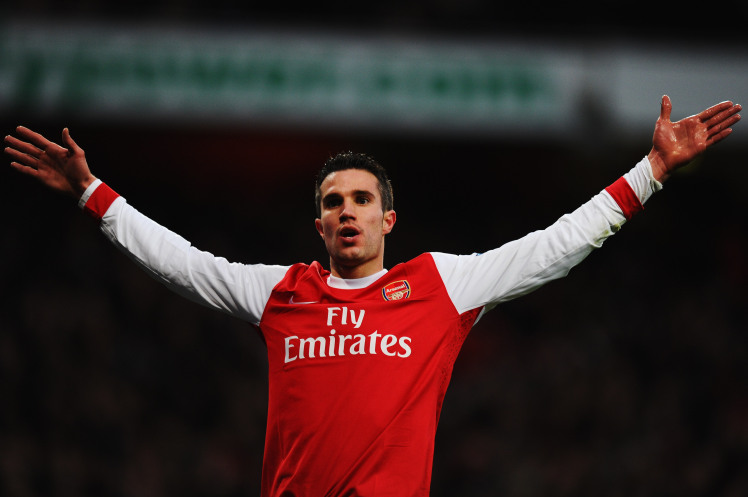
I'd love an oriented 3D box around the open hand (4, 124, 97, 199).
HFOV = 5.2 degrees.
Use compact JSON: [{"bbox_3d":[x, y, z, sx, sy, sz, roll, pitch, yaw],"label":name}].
[{"bbox_3d":[-0.690,-0.197,17.750,0.215,0.132,0.075,26,-2,-10],"label":"open hand"}]

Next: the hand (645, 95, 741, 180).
[{"bbox_3d":[0.672,-0.263,17.750,0.222,0.152,0.075,-31,-5,5],"label":"hand"}]

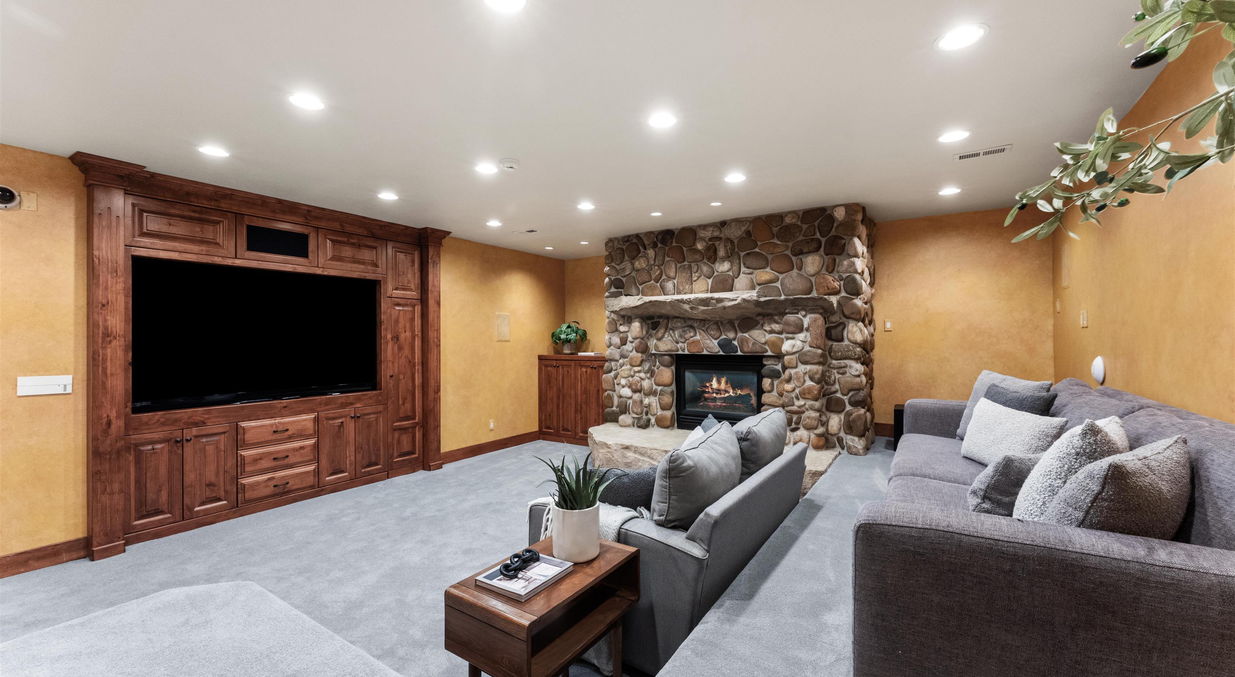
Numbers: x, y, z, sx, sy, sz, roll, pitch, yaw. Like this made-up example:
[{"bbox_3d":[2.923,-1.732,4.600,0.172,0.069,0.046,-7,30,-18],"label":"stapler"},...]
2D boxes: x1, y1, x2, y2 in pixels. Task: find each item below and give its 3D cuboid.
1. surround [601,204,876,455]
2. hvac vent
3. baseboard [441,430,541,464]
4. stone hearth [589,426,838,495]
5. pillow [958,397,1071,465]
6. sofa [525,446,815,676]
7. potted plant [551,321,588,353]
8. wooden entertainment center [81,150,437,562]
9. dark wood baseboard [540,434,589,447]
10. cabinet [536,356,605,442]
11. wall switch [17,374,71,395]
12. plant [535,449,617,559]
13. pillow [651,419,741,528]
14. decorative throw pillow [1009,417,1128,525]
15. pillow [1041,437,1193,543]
[{"bbox_3d":[1.238,-0.095,5.419,2.870,2.250,0.950,0,0,33],"label":"surround"},{"bbox_3d":[2.402,-1.215,3.167,0.300,0.020,0.144,0,0,33],"label":"hvac vent"},{"bbox_3d":[-1.629,1.439,6.452,0.022,0.145,1.650,-1,-1,34],"label":"baseboard"},{"bbox_3d":[0.785,1.284,5.039,2.780,0.385,1.050,-1,-1,34],"label":"stone hearth"},{"bbox_3d":[1.677,0.432,2.057,0.150,0.320,0.480,18,0,-1],"label":"pillow"},{"bbox_3d":[0.416,1.085,2.831,1.000,0.750,1.630,-1,-1,34],"label":"sofa"},{"bbox_3d":[-0.708,-0.011,7.180,0.540,0.480,0.530,-1,0,0],"label":"potted plant"},{"bbox_3d":[-2.889,0.141,4.451,0.420,2.720,2.890,0,0,33],"label":"wooden entertainment center"},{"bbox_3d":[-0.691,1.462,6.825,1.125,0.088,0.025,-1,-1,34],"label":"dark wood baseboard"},{"bbox_3d":[-0.445,0.880,7.035,1.315,1.250,0.625,-1,-1,34],"label":"cabinet"},{"bbox_3d":[-3.738,0.308,3.138,0.020,0.120,0.236,0,0,33],"label":"wall switch"},{"bbox_3d":[-0.172,0.665,1.965,0.310,0.400,0.290,0,0,0],"label":"plant"},{"bbox_3d":[0.374,0.745,2.387,0.200,0.530,0.620,14,7,33],"label":"pillow"},{"bbox_3d":[1.514,0.445,1.580,0.440,0.420,0.170,0,19,-33],"label":"decorative throw pillow"},{"bbox_3d":[1.340,0.460,1.276,0.450,0.410,0.170,0,18,-24],"label":"pillow"}]

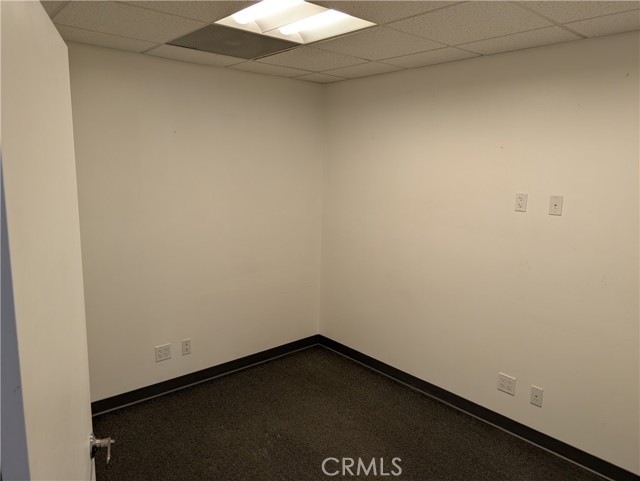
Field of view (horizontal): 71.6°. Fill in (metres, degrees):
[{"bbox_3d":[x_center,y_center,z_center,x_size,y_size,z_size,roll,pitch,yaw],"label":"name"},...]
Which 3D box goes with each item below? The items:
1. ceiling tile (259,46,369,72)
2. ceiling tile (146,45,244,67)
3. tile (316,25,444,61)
[{"bbox_3d":[-0.064,-1.239,3.044,0.600,0.020,0.600,-8,13,-41],"label":"ceiling tile"},{"bbox_3d":[-0.818,-1.242,2.986,0.600,0.020,0.310,-8,13,-41],"label":"ceiling tile"},{"bbox_3d":[0.328,-1.154,2.606,0.600,0.020,0.600,-8,13,-41],"label":"tile"}]

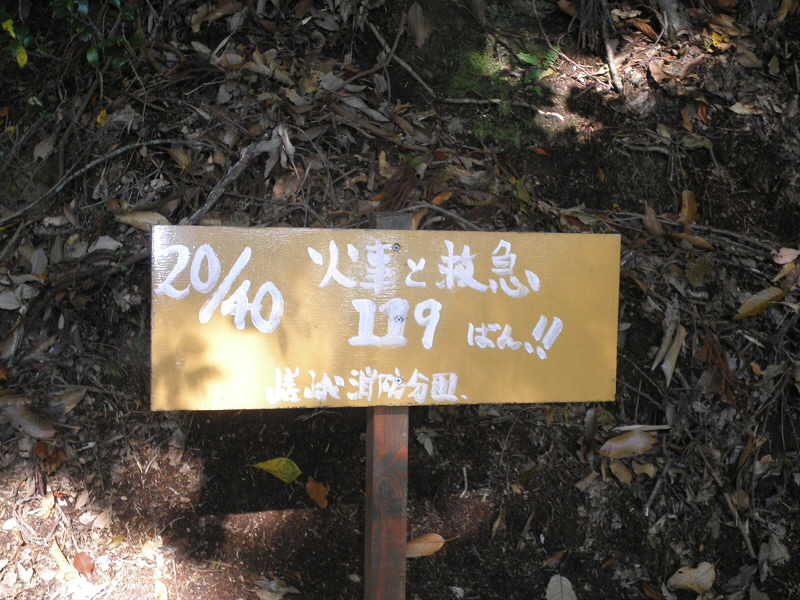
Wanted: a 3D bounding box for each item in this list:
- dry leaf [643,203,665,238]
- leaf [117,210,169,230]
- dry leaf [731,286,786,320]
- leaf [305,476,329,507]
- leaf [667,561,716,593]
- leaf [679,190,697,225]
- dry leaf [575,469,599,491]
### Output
[{"bbox_3d":[0.452,-0.146,1.844,0.027,0.075,0.018,-11,-28,-15],"label":"dry leaf"},{"bbox_3d":[-0.413,-0.130,1.664,0.094,0.035,0.018,8,-27,4],"label":"leaf"},{"bbox_3d":[0.616,0.005,1.778,0.126,0.024,0.018,-25,-24,-21],"label":"dry leaf"},{"bbox_3d":[-0.120,0.278,1.506,0.025,0.053,0.012,-23,-25,-21],"label":"leaf"},{"bbox_3d":[0.426,0.400,1.512,0.086,0.033,0.018,-15,-27,-17],"label":"leaf"},{"bbox_3d":[0.518,-0.170,1.868,0.028,0.077,0.018,11,-32,-2],"label":"leaf"},{"bbox_3d":[0.265,0.254,1.473,0.039,0.015,0.010,-28,-24,-13],"label":"dry leaf"}]

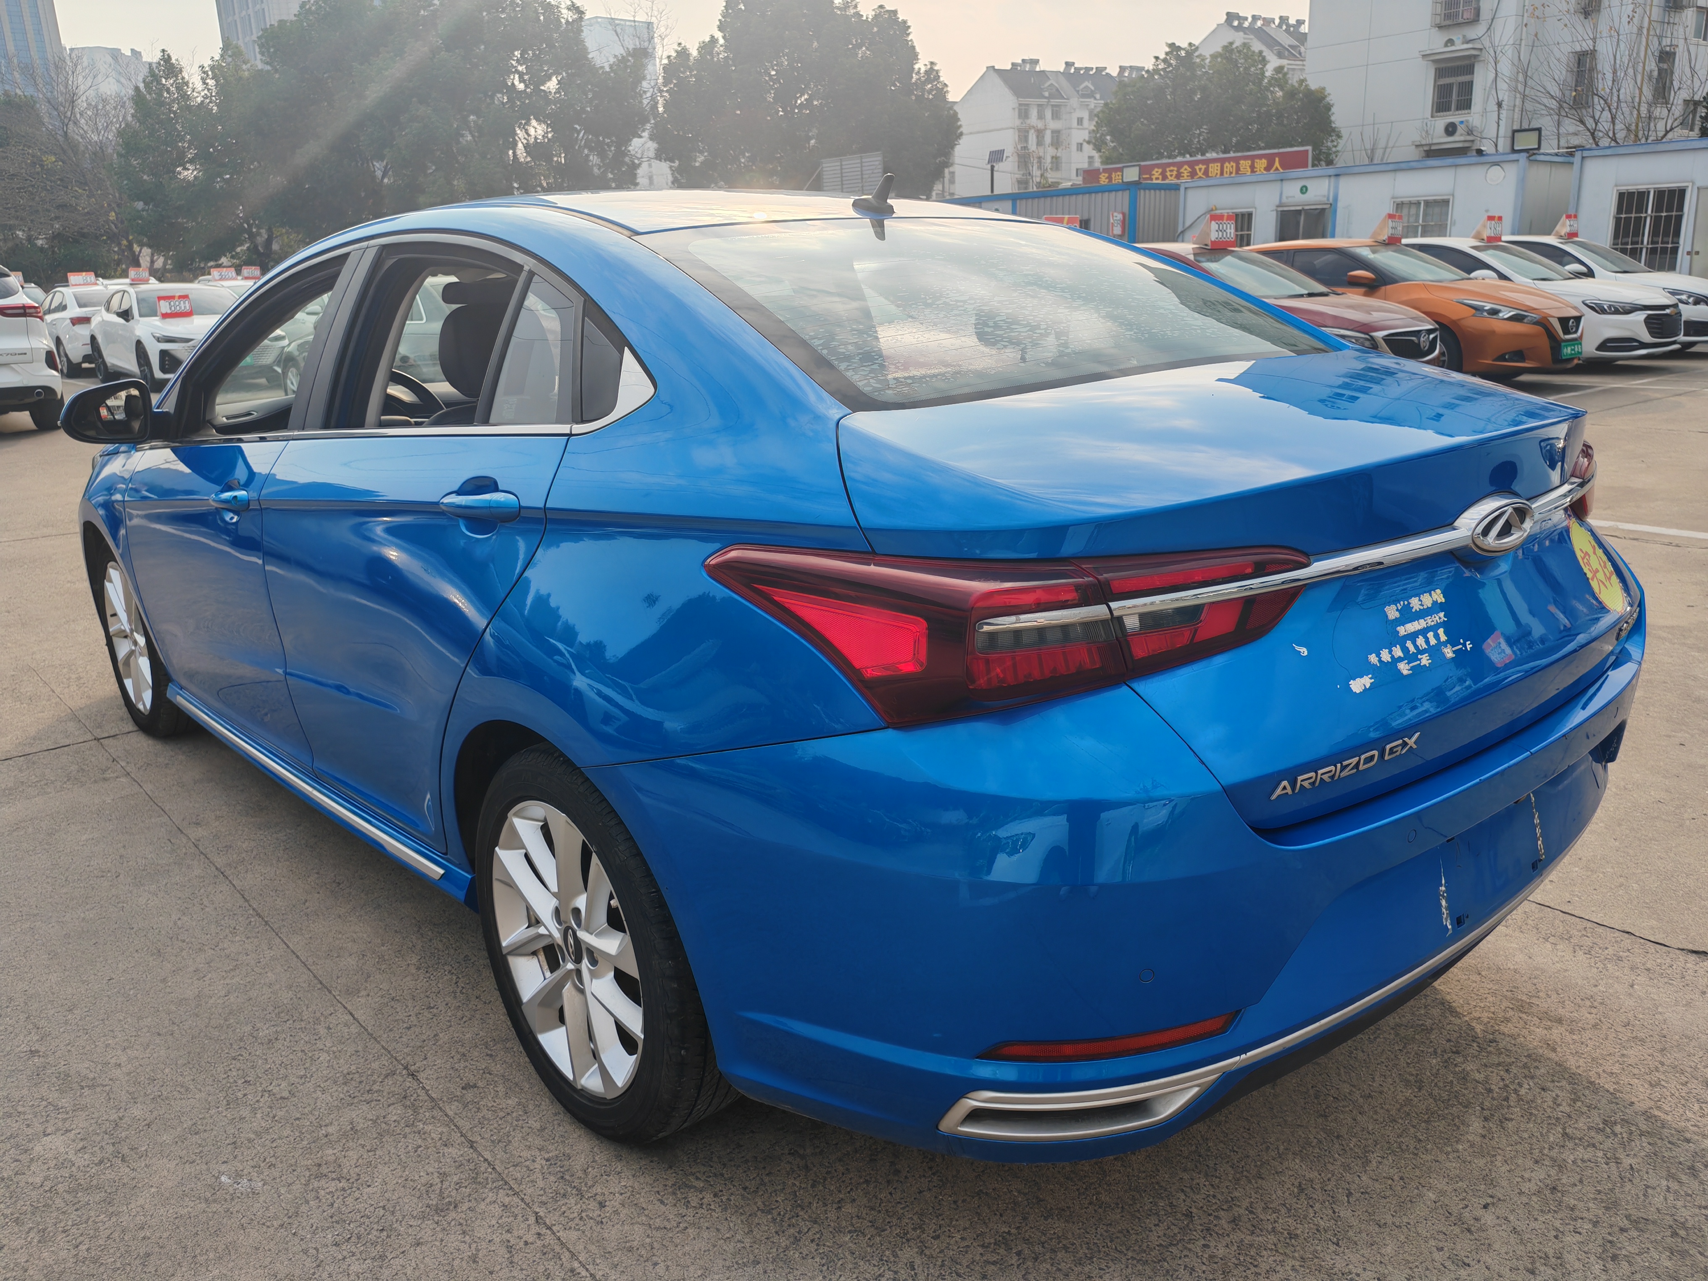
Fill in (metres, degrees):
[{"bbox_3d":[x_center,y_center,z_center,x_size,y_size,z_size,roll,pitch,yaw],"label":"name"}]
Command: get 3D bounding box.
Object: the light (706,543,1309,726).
[{"bbox_3d":[0.175,-0.038,1.534,0.520,0.190,0.470,-13,19,-38],"label":"light"}]

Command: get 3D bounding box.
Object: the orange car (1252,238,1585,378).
[{"bbox_3d":[5.128,-3.433,13.850,1.790,1.465,4.680,-14,19,-37],"label":"orange car"}]

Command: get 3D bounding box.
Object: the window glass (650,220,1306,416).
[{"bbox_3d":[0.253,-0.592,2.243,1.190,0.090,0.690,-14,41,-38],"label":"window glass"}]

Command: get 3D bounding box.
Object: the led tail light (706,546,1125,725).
[{"bbox_3d":[0.055,-0.032,1.493,0.250,0.170,0.440,-14,19,-38],"label":"led tail light"}]

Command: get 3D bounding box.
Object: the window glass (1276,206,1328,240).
[{"bbox_3d":[8.474,-7.661,25.270,0.060,1.100,1.302,-10,18,-28],"label":"window glass"}]

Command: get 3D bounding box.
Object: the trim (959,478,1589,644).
[{"bbox_3d":[0.758,-0.142,1.762,1.530,0.085,0.200,-13,19,-38],"label":"trim"}]

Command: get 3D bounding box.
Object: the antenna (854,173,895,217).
[{"bbox_3d":[0.038,-0.812,2.438,0.055,0.075,0.125,-14,20,-38],"label":"antenna"}]

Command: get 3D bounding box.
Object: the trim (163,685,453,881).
[{"bbox_3d":[-1.278,0.278,2.966,0.030,0.035,1.743,-14,18,-38],"label":"trim"}]

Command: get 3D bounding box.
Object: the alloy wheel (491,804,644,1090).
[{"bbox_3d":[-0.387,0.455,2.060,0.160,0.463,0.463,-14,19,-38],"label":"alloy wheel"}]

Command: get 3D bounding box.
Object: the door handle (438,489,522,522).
[{"bbox_3d":[-0.532,-0.190,1.892,0.050,0.045,0.245,-14,16,-38],"label":"door handle"}]

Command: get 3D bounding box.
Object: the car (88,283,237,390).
[{"bbox_3d":[-9.732,-4.445,19.353,1.840,1.440,4.680,-14,19,-37],"label":"car"}]

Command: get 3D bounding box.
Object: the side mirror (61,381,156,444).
[{"bbox_3d":[-1.759,-0.533,3.119,0.200,0.140,0.130,-14,20,-38],"label":"side mirror"}]

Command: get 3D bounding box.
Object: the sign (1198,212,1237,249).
[{"bbox_3d":[3.364,-3.825,12.467,0.395,0.290,0.220,-14,19,-37],"label":"sign"}]

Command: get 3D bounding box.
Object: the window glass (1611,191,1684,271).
[{"bbox_3d":[11.723,-6.072,19.697,0.060,1.200,1.067,-10,18,-28],"label":"window glass"}]

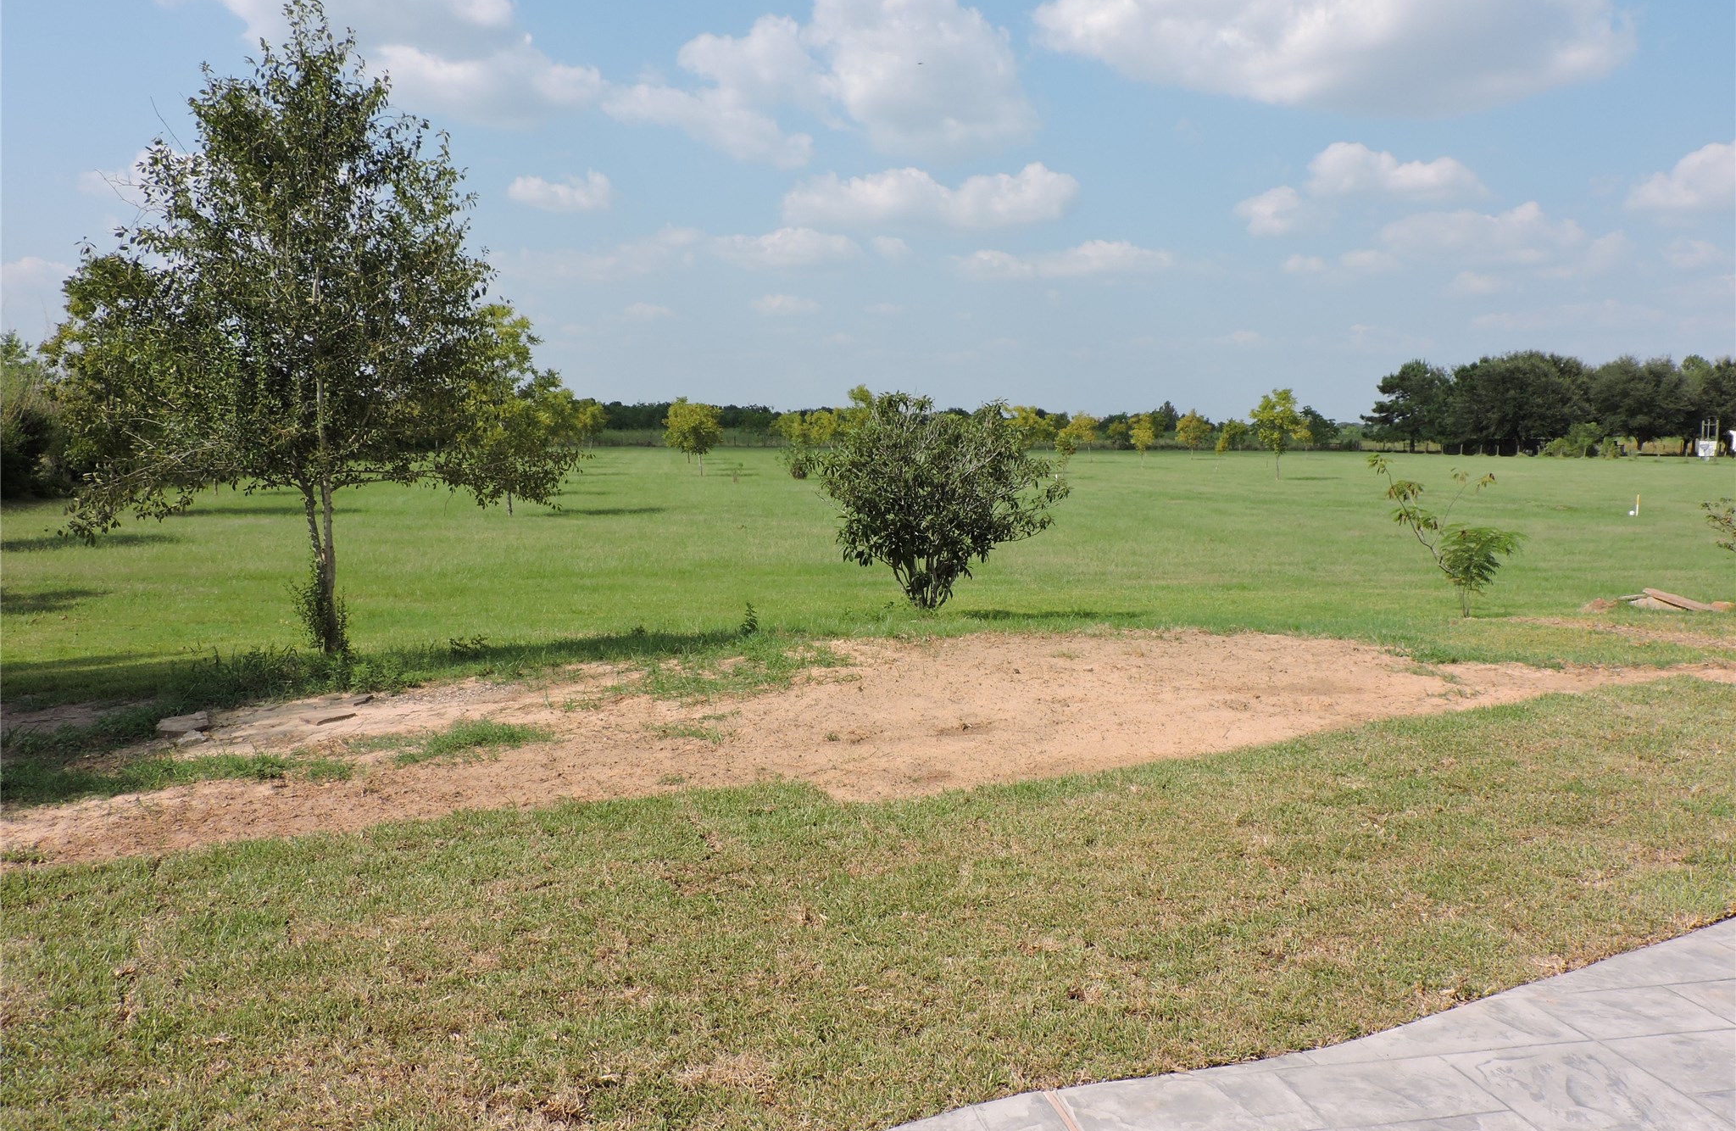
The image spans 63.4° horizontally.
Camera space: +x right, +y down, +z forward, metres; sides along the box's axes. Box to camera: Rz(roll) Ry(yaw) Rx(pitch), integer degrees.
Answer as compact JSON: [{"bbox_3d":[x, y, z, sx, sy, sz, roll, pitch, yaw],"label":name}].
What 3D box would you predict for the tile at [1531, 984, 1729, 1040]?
[{"bbox_3d":[2.117,1.259,3.912,0.457,0.030,0.298,-1,5,-10],"label":"tile"}]

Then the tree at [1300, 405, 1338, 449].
[{"bbox_3d":[48.170,-14.715,149.777,4.056,4.823,3.935,0,5,0],"label":"tree"}]

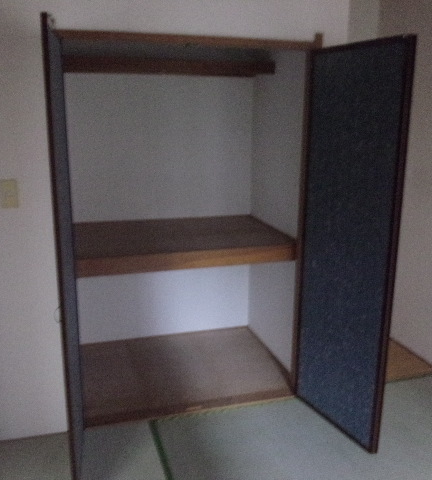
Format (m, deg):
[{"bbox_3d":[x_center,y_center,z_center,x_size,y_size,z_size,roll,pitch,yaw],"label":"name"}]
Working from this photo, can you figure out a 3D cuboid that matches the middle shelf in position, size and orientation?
[{"bbox_3d":[-0.226,0.005,2.906,1.164,0.088,0.840,-3,14,-16],"label":"middle shelf"}]

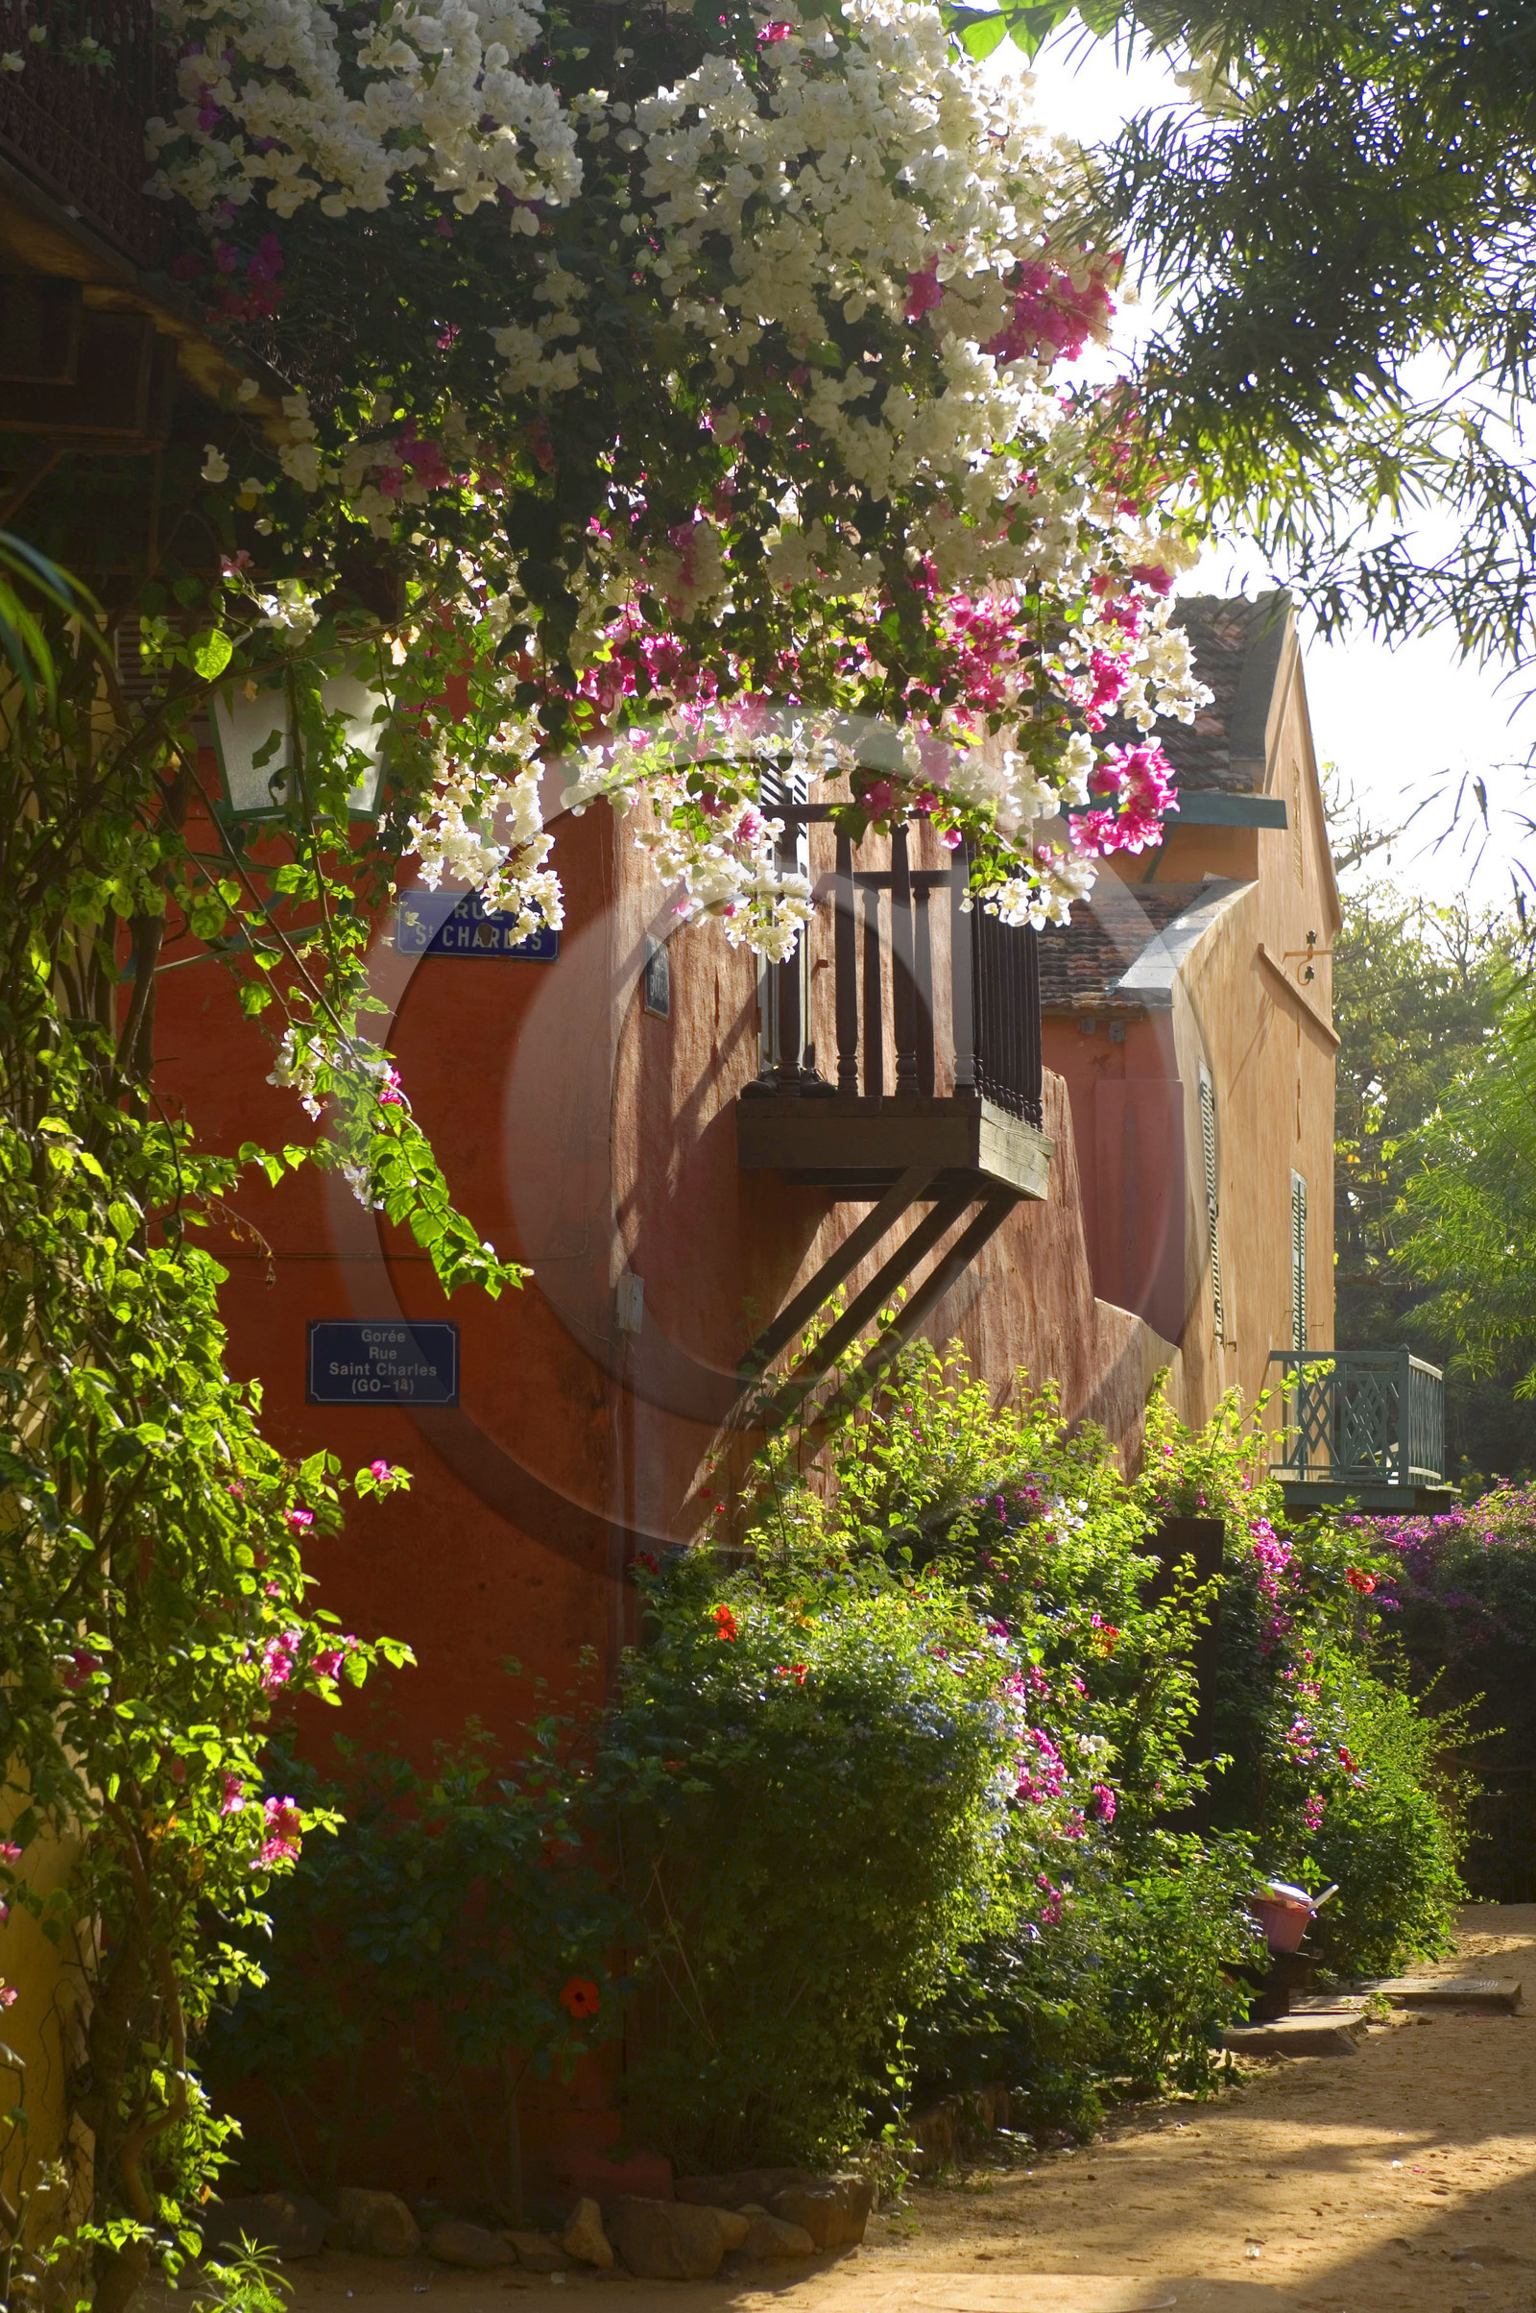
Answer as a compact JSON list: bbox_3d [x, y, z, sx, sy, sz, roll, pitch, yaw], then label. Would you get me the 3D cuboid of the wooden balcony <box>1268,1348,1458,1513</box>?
[{"bbox_3d":[4.449,2.062,42.792,1.090,1.109,4.398,-1,-4,10],"label":"wooden balcony"}]

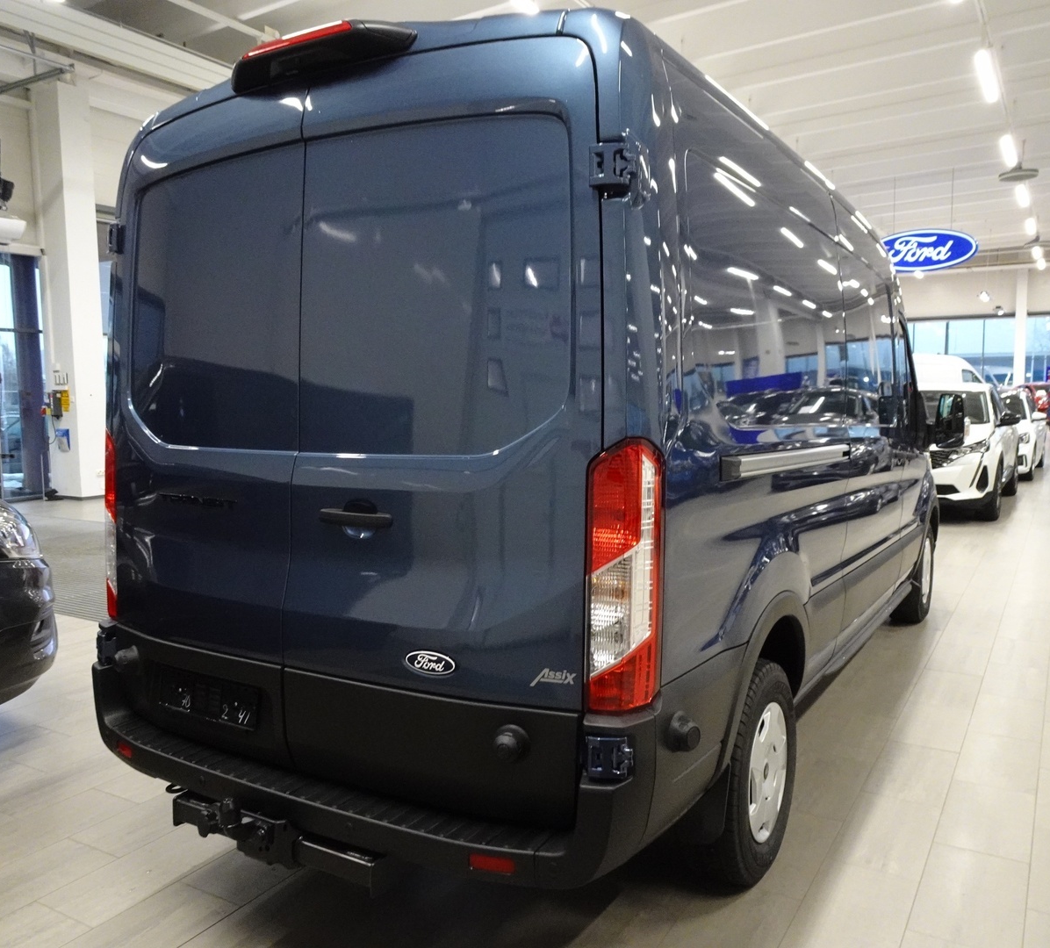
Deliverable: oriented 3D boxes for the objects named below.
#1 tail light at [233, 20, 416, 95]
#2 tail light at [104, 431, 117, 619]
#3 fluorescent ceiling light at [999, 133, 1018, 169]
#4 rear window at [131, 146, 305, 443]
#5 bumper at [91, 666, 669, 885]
[{"bbox_3d":[-0.578,-1.104,2.355,0.650,0.095,0.155,2,6,32],"label":"tail light"},{"bbox_3d":[-1.367,0.154,2.944,0.140,0.610,0.140,2,6,32],"label":"tail light"},{"bbox_3d":[8.312,-5.547,15.055,0.200,0.100,2.100,2,6,32],"label":"fluorescent ceiling light"},{"bbox_3d":[-0.933,-0.483,2.589,0.790,0.810,0.040,3,3,35],"label":"rear window"},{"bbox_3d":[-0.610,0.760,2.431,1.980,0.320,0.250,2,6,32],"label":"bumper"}]

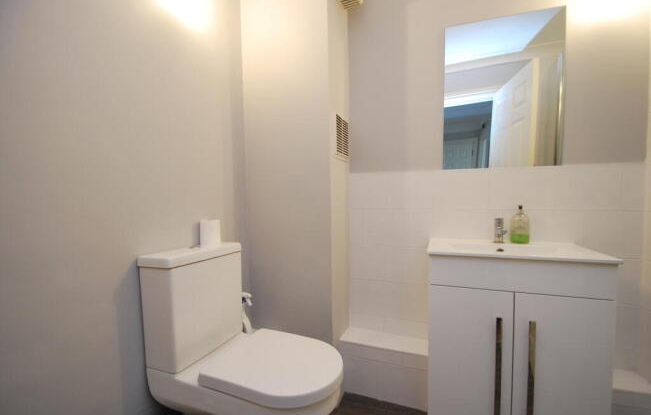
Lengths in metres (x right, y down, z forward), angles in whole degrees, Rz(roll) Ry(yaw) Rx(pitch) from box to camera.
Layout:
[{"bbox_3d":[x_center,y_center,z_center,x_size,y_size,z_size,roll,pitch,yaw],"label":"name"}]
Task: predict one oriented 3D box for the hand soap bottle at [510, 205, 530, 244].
[{"bbox_3d":[0.900,0.077,1.252,0.073,0.174,0.060,1,3,27],"label":"hand soap bottle"}]

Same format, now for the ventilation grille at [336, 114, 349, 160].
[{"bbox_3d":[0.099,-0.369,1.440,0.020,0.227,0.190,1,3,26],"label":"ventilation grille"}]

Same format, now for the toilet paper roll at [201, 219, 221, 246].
[{"bbox_3d":[-0.543,0.125,1.281,0.088,0.106,0.088,-1,3,0],"label":"toilet paper roll"}]

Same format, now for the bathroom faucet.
[{"bbox_3d":[0.806,0.110,1.242,0.044,0.112,0.118,0,3,19],"label":"bathroom faucet"}]

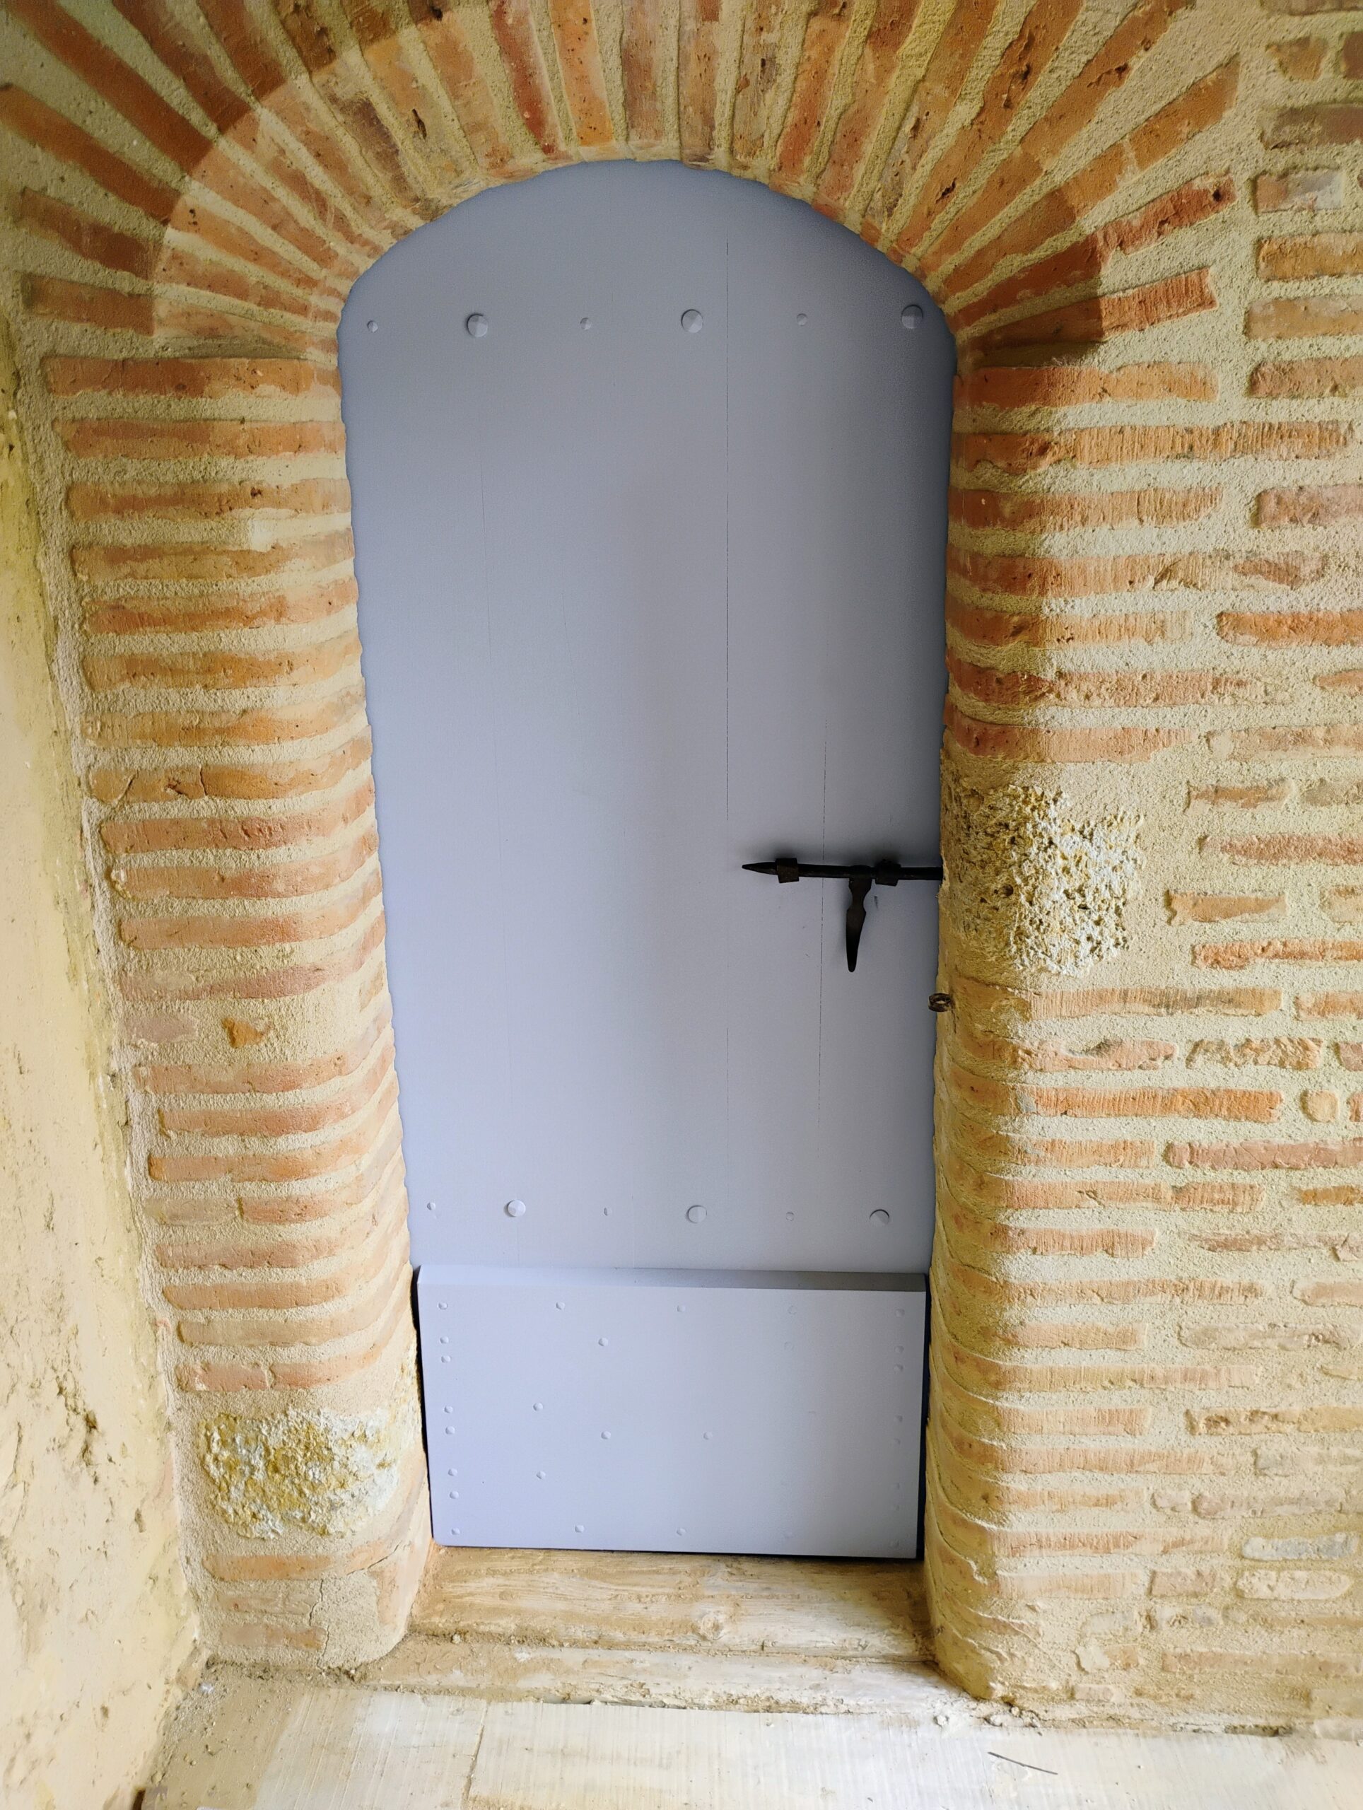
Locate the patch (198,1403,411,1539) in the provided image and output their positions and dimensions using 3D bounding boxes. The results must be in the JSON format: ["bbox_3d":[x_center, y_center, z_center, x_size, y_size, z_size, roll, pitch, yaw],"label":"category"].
[{"bbox_3d":[-0.532,0.752,2.082,0.238,0.220,0.167,1,17,4],"label":"patch"}]

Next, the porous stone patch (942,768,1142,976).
[{"bbox_3d":[0.432,-0.057,1.776,0.201,0.245,0.187,1,17,4],"label":"porous stone patch"}]

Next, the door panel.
[{"bbox_3d":[-0.029,0.054,1.972,0.760,1.911,0.075,1,17,4],"label":"door panel"}]

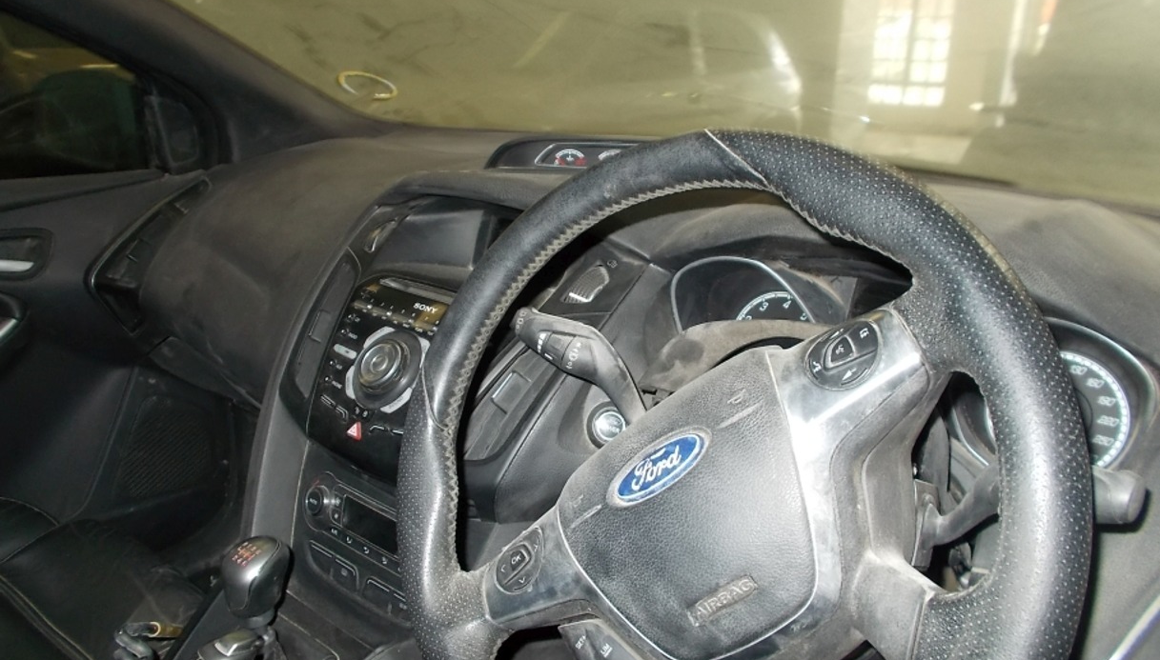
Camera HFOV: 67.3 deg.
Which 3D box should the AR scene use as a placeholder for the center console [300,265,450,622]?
[{"bbox_3d":[-0.162,0.116,0.794,0.210,0.315,0.125,12,13,35],"label":"center console"}]

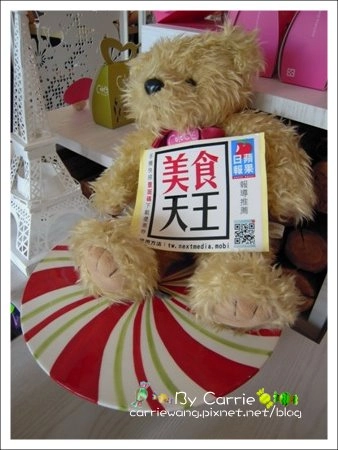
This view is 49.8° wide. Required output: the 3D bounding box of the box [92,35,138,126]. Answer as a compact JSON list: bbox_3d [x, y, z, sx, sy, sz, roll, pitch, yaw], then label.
[{"bbox_3d":[-0.099,-0.310,0.781,0.053,0.170,0.118,27,43,28],"label":"box"}]

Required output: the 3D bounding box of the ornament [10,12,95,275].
[{"bbox_3d":[-0.216,-0.176,0.582,0.177,0.476,0.177,-24,44,-32],"label":"ornament"}]

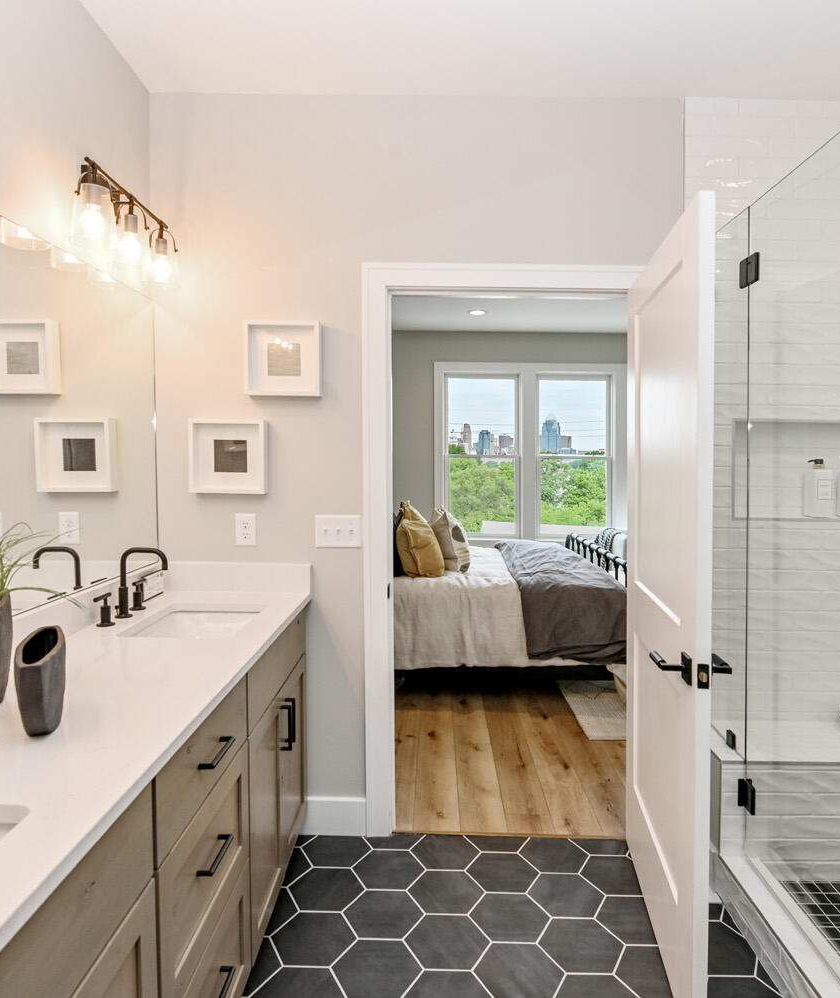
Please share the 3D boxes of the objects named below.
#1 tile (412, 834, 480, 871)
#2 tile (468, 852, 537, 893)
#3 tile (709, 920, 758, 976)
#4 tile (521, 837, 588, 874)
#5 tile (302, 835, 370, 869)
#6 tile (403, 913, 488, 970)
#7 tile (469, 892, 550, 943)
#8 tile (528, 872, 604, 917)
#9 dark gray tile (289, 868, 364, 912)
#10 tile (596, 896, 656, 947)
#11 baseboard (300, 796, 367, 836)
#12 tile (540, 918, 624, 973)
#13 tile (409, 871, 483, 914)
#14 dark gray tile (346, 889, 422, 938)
[{"bbox_3d":[0.090,1.262,2.221,0.250,0.010,0.217,0,1,1],"label":"tile"},{"bbox_3d":[0.277,1.264,2.106,0.250,0.010,0.217,0,1,1],"label":"tile"},{"bbox_3d":[0.828,1.270,1.762,0.232,0.010,0.217,0,1,1],"label":"tile"},{"bbox_3d":[0.477,1.276,2.241,0.252,0.012,0.218,0,2,2],"label":"tile"},{"bbox_3d":[-0.291,1.259,2.227,0.250,0.010,0.213,0,1,1],"label":"tile"},{"bbox_3d":[0.079,1.266,1.781,0.250,0.010,0.217,0,1,1],"label":"tile"},{"bbox_3d":[0.272,1.266,1.886,0.250,0.010,0.217,0,1,1],"label":"tile"},{"bbox_3d":[0.470,1.283,2.019,0.252,0.012,0.218,0,2,2],"label":"tile"},{"bbox_3d":[-0.297,1.262,2.011,0.250,0.010,0.217,0,1,1],"label":"dark gray tile"},{"bbox_3d":[0.660,1.288,1.903,0.252,0.012,0.218,0,2,2],"label":"tile"},{"bbox_3d":[-0.322,1.179,2.330,0.242,0.140,0.016,0,1,1],"label":"baseboard"},{"bbox_3d":[0.464,1.290,1.797,0.252,0.012,0.218,0,2,2],"label":"tile"},{"bbox_3d":[0.086,1.281,2.030,0.252,0.012,0.218,0,2,2],"label":"tile"},{"bbox_3d":[-0.110,1.284,1.925,0.252,0.012,0.218,0,2,2],"label":"dark gray tile"}]

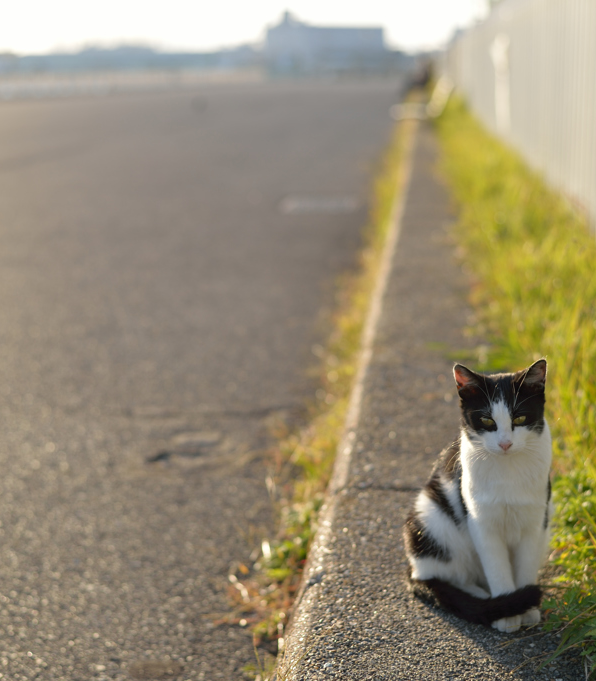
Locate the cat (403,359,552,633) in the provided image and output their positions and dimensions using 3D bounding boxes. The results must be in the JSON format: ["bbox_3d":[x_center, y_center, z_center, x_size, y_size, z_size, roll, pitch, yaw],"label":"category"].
[{"bbox_3d":[0.243,0.189,1.942,0.175,0.345,0.260,-4,11,-20],"label":"cat"}]

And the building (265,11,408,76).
[{"bbox_3d":[6.000,-46.400,222.000,22.000,10.200,14.000,0,11,0],"label":"building"}]

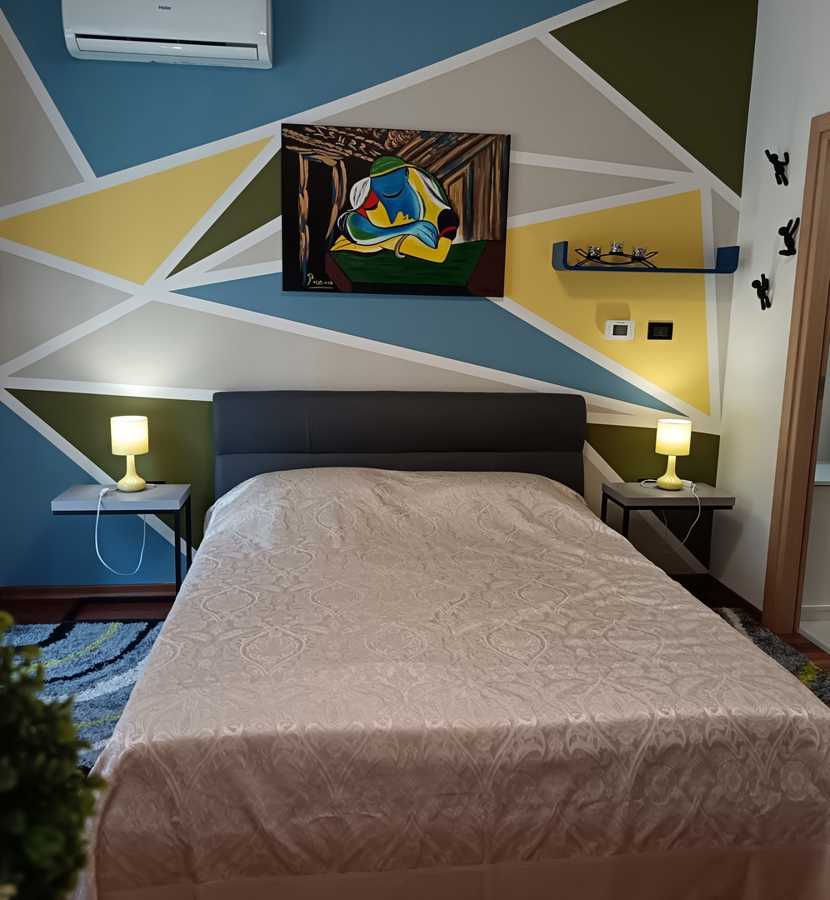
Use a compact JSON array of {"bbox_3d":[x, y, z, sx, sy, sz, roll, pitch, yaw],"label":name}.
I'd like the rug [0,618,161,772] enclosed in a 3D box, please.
[{"bbox_3d":[-1.296,0.872,2.777,0.800,0.030,1.500,0,10,-7],"label":"rug"}]

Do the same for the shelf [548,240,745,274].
[{"bbox_3d":[1.038,-0.869,3.752,0.795,0.110,0.210,0,10,-7],"label":"shelf"}]

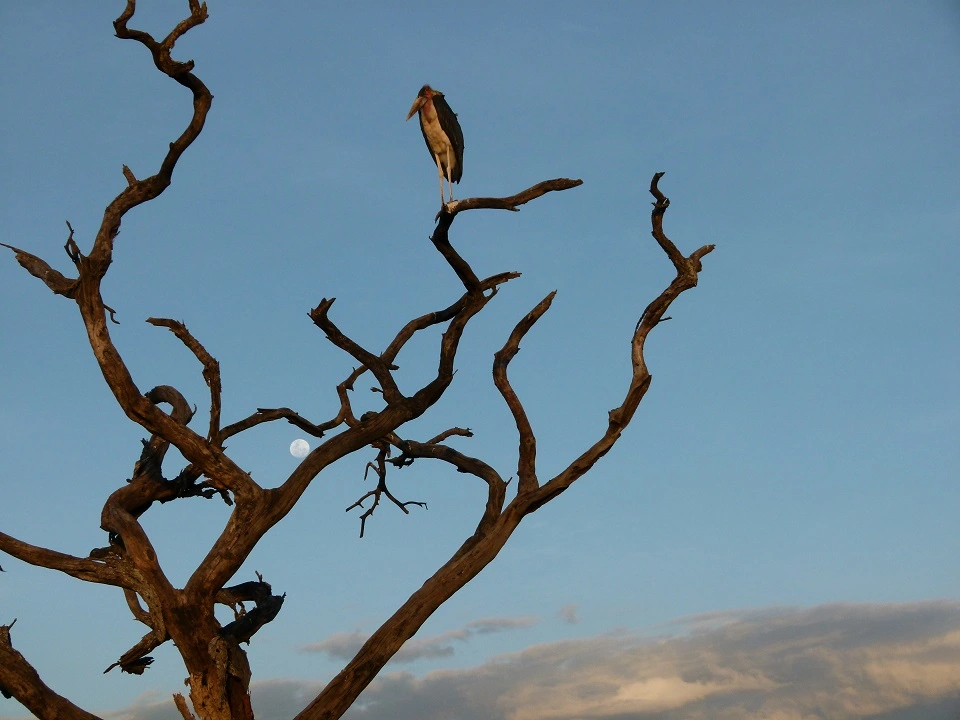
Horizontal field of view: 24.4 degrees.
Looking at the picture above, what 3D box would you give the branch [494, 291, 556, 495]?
[{"bbox_3d":[0.421,0.301,20.521,0.573,1.902,0.500,0,-15,0],"label":"branch"}]

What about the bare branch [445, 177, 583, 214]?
[{"bbox_3d":[0.314,-1.533,20.806,1.332,0.304,0.450,0,-15,0],"label":"bare branch"}]

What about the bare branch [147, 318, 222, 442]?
[{"bbox_3d":[-2.723,0.189,20.448,0.700,1.140,0.450,0,-15,0],"label":"bare branch"}]

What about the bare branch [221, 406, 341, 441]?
[{"bbox_3d":[-1.838,0.594,20.443,1.106,0.304,0.450,0,-15,0],"label":"bare branch"}]

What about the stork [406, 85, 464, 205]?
[{"bbox_3d":[-0.420,-2.034,20.940,0.360,1.161,0.480,-12,-19,38],"label":"stork"}]

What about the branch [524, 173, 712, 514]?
[{"bbox_3d":[1.289,-0.154,20.643,1.749,3.205,1.000,0,-15,0],"label":"branch"}]

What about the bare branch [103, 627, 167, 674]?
[{"bbox_3d":[-3.059,2.589,19.701,0.551,0.395,0.450,0,-15,0],"label":"bare branch"}]

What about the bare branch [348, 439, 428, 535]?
[{"bbox_3d":[-0.855,1.175,20.287,0.732,0.854,0.600,0,-15,0],"label":"bare branch"}]

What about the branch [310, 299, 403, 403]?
[{"bbox_3d":[-1.137,-0.087,20.418,0.847,0.944,0.500,0,-15,0],"label":"branch"}]

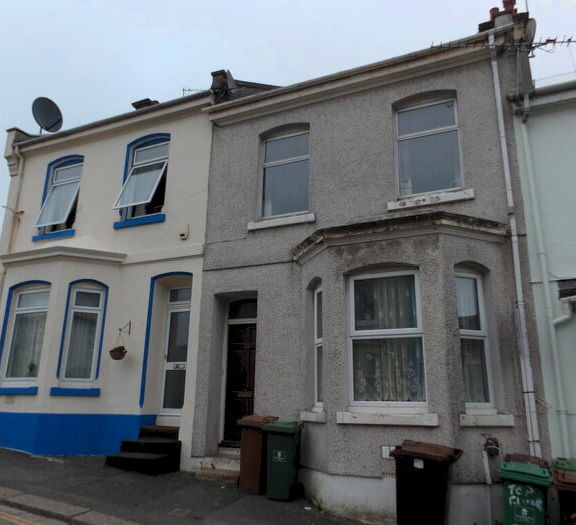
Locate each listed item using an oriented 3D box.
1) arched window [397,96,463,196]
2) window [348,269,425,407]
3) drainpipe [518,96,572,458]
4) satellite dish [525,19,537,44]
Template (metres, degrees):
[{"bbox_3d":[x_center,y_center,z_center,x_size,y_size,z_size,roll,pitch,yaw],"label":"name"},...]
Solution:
[{"bbox_3d":[2.266,-1.821,7.828,0.986,1.526,0.100,-6,-15,25],"label":"arched window"},{"bbox_3d":[1.366,1.049,6.793,1.040,1.843,0.100,-6,-15,25],"label":"window"},{"bbox_3d":[3.426,0.390,6.391,0.110,5.672,0.160,-6,-15,25],"label":"drainpipe"},{"bbox_3d":[5.213,-4.945,10.411,0.200,0.590,0.560,-2,-13,10],"label":"satellite dish"}]

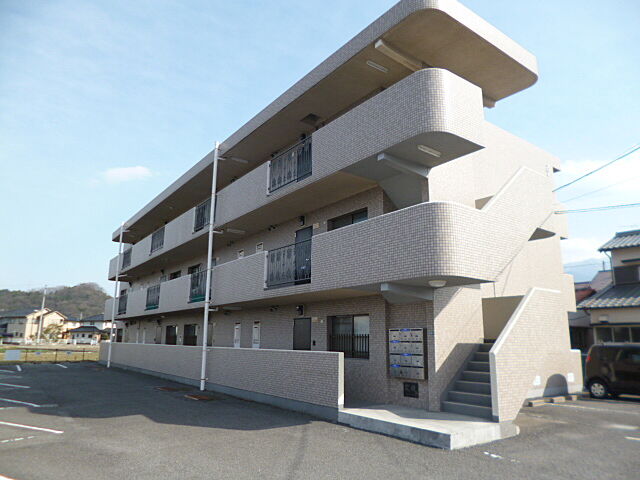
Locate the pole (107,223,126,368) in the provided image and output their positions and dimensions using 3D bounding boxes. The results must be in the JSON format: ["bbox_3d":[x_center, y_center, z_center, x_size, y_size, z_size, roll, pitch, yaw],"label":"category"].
[{"bbox_3d":[-11.815,3.040,25.831,0.120,8.461,0.120,9,-15,-35],"label":"pole"}]

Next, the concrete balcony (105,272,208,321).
[{"bbox_3d":[-8.386,3.220,22.639,1.482,1.355,16.395,9,-16,-35],"label":"concrete balcony"}]

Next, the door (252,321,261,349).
[{"bbox_3d":[-2.148,3.746,15.127,0.097,1.939,0.454,9,-16,-35],"label":"door"}]

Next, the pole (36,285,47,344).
[{"bbox_3d":[-51.507,13.723,82.341,0.350,10.682,0.350,9,-15,-35],"label":"pole"}]

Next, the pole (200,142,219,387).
[{"bbox_3d":[-3.743,0.640,15.199,0.120,8.572,0.120,9,-15,-35],"label":"pole"}]

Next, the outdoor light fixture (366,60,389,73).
[{"bbox_3d":[1.382,-4.110,10.594,0.659,0.085,0.121,9,-16,-35],"label":"outdoor light fixture"}]

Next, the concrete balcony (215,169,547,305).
[{"bbox_3d":[0.800,0.402,12.687,3.993,2.656,9.680,9,-16,-35],"label":"concrete balcony"}]

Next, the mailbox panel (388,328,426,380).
[{"bbox_3d":[1.931,2.441,9.600,0.173,1.031,0.970,9,-15,-35],"label":"mailbox panel"}]

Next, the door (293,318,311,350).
[{"bbox_3d":[-0.511,3.344,12.956,0.097,2.060,0.926,9,-16,-35],"label":"door"}]

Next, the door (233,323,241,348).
[{"bbox_3d":[-3.001,3.975,15.960,0.099,1.939,0.570,9,-15,-35],"label":"door"}]

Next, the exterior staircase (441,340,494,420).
[{"bbox_3d":[3.384,2.792,8.964,1.567,1.307,1.171,9,-15,-35],"label":"exterior staircase"}]

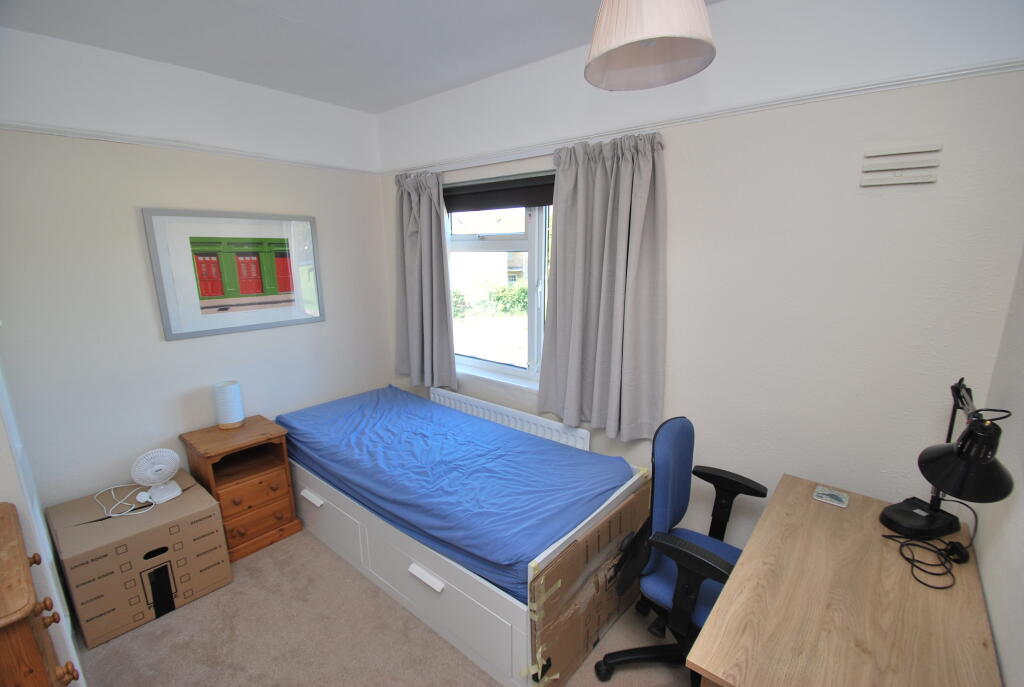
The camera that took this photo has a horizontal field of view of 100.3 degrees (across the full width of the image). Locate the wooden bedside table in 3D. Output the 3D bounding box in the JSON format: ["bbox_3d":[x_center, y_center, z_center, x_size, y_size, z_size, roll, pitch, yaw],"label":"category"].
[{"bbox_3d":[-1.517,0.793,2.392,0.385,0.614,0.405,10,16,38],"label":"wooden bedside table"}]

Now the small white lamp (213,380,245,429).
[{"bbox_3d":[-1.605,0.348,2.419,0.132,0.240,0.132,10,16,38],"label":"small white lamp"}]

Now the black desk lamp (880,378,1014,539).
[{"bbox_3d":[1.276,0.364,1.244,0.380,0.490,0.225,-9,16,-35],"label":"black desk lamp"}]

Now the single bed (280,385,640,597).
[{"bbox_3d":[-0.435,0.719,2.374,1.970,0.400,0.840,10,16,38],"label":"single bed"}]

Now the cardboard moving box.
[{"bbox_3d":[-1.764,0.971,2.025,0.515,0.431,0.526,10,16,38],"label":"cardboard moving box"}]

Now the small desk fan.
[{"bbox_3d":[-1.718,0.610,2.047,0.165,0.260,0.180,10,16,38],"label":"small desk fan"}]

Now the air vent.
[{"bbox_3d":[1.218,-0.554,1.327,0.188,0.116,0.020,10,16,38],"label":"air vent"}]

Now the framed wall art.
[{"bbox_3d":[-1.526,-0.408,2.451,0.025,0.658,0.858,10,16,38],"label":"framed wall art"}]

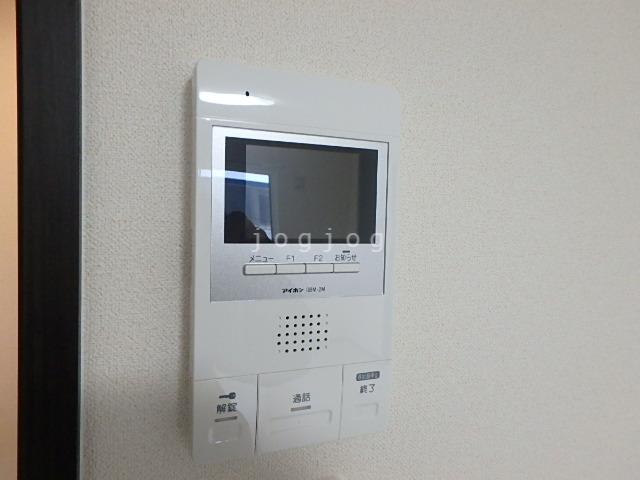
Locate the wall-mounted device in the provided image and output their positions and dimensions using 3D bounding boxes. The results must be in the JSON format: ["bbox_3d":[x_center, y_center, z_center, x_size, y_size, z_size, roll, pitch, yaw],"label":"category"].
[{"bbox_3d":[-0.015,0.014,0.278,0.125,0.223,0.028,0,4,-21],"label":"wall-mounted device"}]

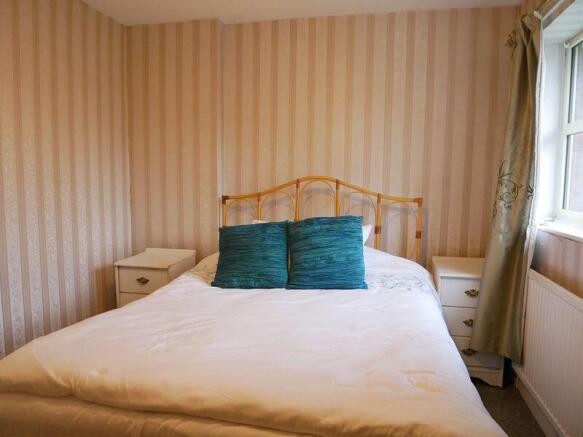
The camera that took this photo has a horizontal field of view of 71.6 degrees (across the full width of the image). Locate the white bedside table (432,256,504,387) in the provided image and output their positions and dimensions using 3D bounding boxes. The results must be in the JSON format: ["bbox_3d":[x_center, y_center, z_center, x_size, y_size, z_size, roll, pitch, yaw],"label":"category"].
[{"bbox_3d":[1.115,0.635,2.596,0.390,0.692,0.383,2,6,12],"label":"white bedside table"}]

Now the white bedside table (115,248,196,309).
[{"bbox_3d":[-0.924,0.591,2.812,0.389,0.692,0.383,2,6,12],"label":"white bedside table"}]

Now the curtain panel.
[{"bbox_3d":[1.204,-0.151,2.312,0.253,1.883,0.395,2,6,12],"label":"curtain panel"}]

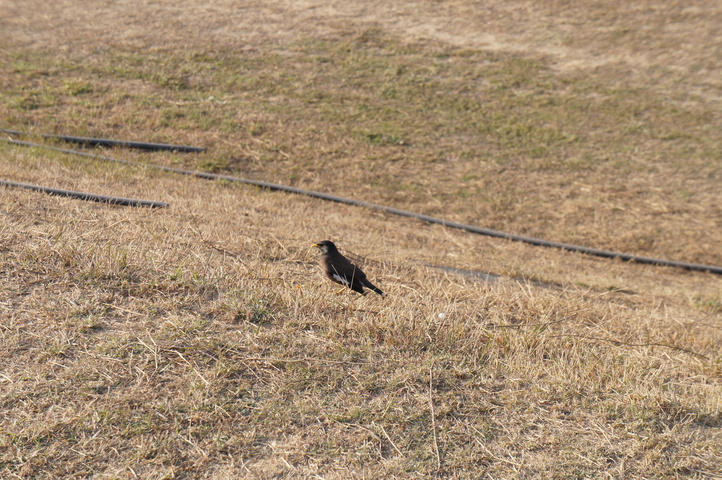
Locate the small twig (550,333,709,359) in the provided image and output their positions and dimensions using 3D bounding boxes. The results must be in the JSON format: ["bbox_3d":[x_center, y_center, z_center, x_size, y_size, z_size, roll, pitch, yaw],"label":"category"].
[{"bbox_3d":[0.621,0.246,3.800,0.380,0.040,0.070,3,15,12],"label":"small twig"}]

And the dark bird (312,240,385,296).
[{"bbox_3d":[-0.030,0.072,3.950,0.175,0.142,0.075,1,15,3],"label":"dark bird"}]

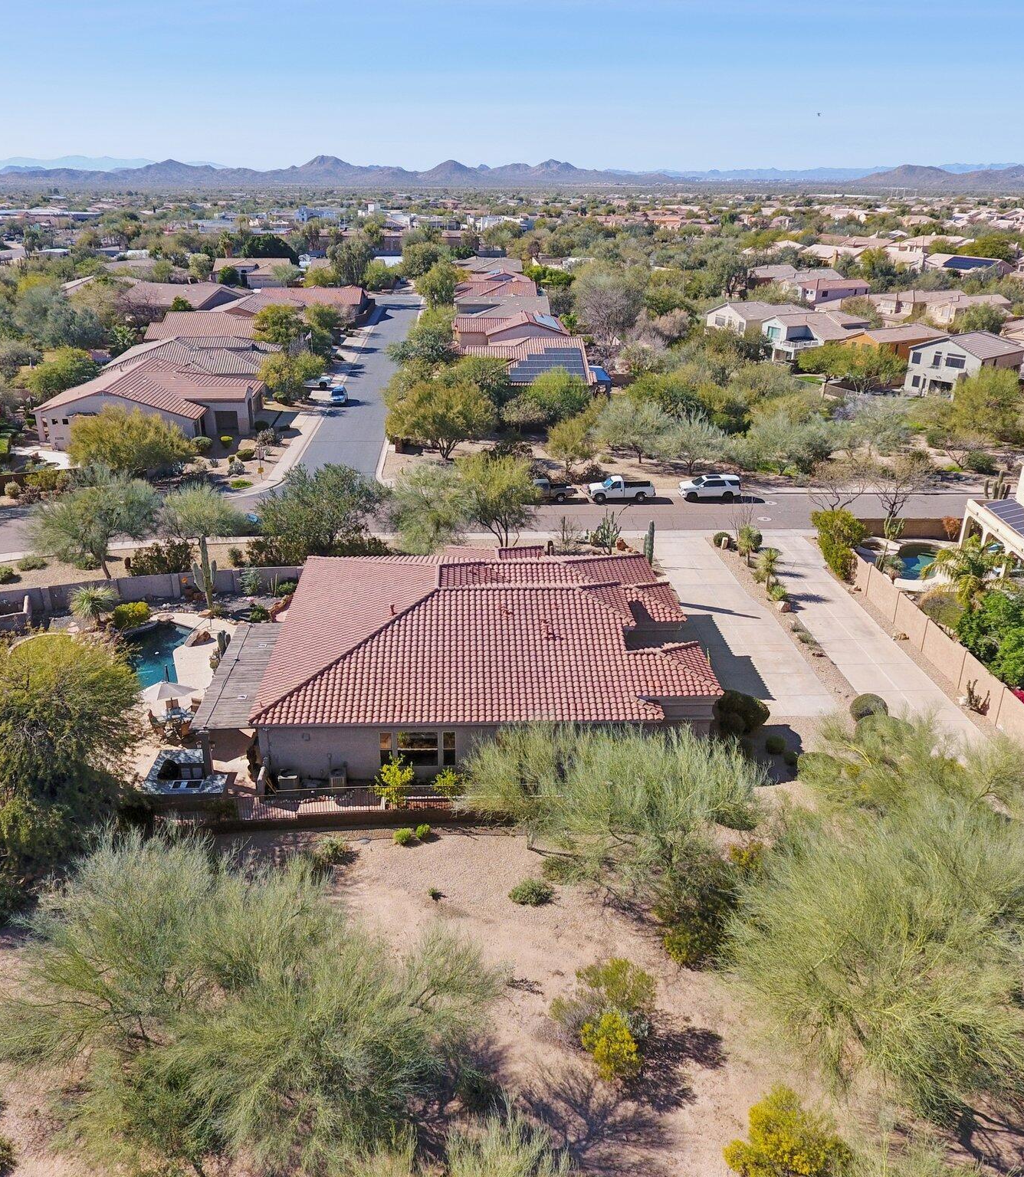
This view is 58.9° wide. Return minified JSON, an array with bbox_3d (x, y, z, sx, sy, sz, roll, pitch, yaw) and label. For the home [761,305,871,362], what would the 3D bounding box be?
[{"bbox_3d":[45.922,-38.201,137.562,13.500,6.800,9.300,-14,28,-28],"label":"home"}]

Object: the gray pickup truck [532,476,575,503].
[{"bbox_3d":[2.771,-8.449,76.991,5.400,1.750,1.850,1,24,2],"label":"gray pickup truck"}]

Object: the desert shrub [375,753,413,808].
[{"bbox_3d":[-4.950,8.202,38.376,1.600,2.400,1.600,0,24,0],"label":"desert shrub"}]

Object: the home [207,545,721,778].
[{"bbox_3d":[-2.421,1.644,48.467,23.500,6.100,20.800,-1,24,-2],"label":"home"}]

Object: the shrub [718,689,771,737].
[{"bbox_3d":[11.300,6.180,44.360,2.600,2.200,2.500,0,24,0],"label":"shrub"}]

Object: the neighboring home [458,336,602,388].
[{"bbox_3d":[1.700,-28.714,117.551,18.200,6.100,21.500,0,24,0],"label":"neighboring home"}]

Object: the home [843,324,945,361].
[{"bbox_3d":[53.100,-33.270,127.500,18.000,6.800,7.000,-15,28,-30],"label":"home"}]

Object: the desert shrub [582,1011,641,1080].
[{"bbox_3d":[2.967,13.686,27.140,1.785,1.850,1.874,0,24,0],"label":"desert shrub"}]

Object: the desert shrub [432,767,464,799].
[{"bbox_3d":[-2.766,8.351,38.975,1.368,1.325,1.368,0,24,0],"label":"desert shrub"}]

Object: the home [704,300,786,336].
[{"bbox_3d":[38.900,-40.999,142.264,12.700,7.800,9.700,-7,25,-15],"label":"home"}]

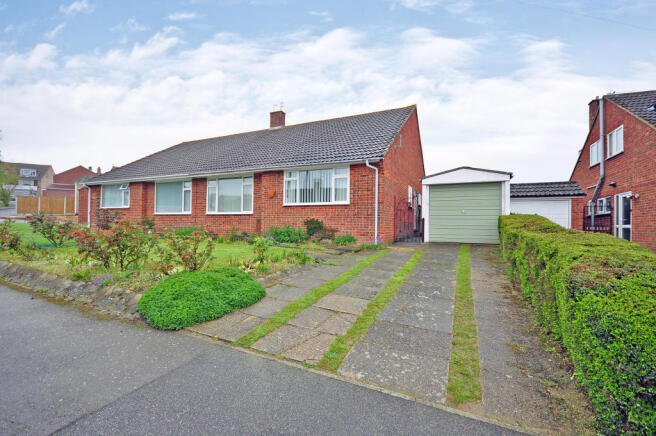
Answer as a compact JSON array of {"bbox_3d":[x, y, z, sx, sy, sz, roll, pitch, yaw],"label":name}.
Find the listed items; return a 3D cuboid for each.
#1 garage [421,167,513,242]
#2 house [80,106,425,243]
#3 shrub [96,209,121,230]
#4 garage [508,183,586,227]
[{"bbox_3d":[5.398,-0.428,10.982,2.550,2.444,5.150,1,1,25],"label":"garage"},{"bbox_3d":[-3.161,-2.728,17.410,16.778,6.707,13.270,1,1,25],"label":"house"},{"bbox_3d":[-10.207,0.070,12.700,0.970,1.040,0.950,1,1,25],"label":"shrub"},{"bbox_3d":[9.681,-0.145,13.535,2.950,2.790,5.400,1,1,25],"label":"garage"}]

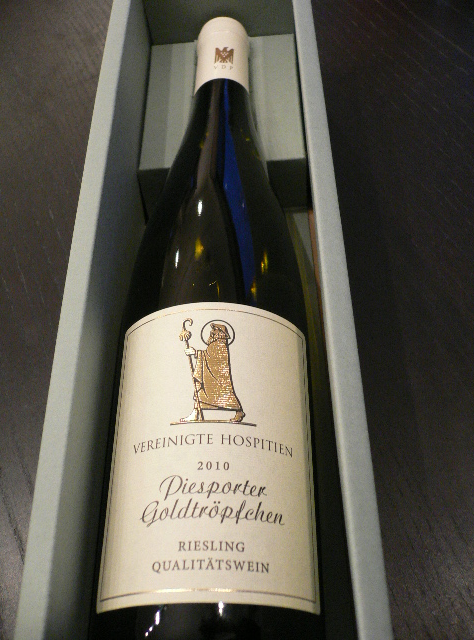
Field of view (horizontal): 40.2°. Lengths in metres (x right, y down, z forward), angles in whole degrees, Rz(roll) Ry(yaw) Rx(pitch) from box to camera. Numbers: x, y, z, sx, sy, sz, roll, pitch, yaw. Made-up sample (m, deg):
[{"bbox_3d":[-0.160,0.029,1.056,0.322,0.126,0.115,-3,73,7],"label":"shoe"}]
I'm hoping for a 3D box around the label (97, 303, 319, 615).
[{"bbox_3d":[-0.008,0.042,0.213,0.069,0.022,0.099,2,59,-3],"label":"label"}]

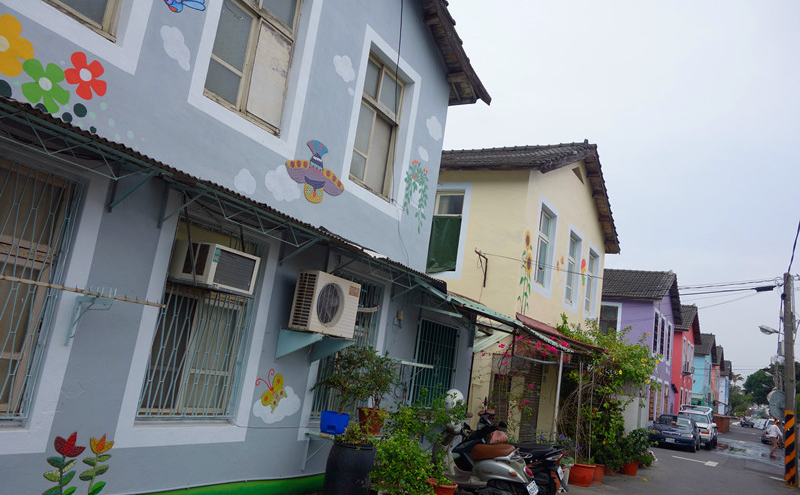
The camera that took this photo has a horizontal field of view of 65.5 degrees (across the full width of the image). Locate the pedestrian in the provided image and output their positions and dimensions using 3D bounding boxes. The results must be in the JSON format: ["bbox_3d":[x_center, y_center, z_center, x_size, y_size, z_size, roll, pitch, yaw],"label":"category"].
[{"bbox_3d":[17.347,8.909,28.724,0.580,1.640,0.500,1,-13,31],"label":"pedestrian"}]

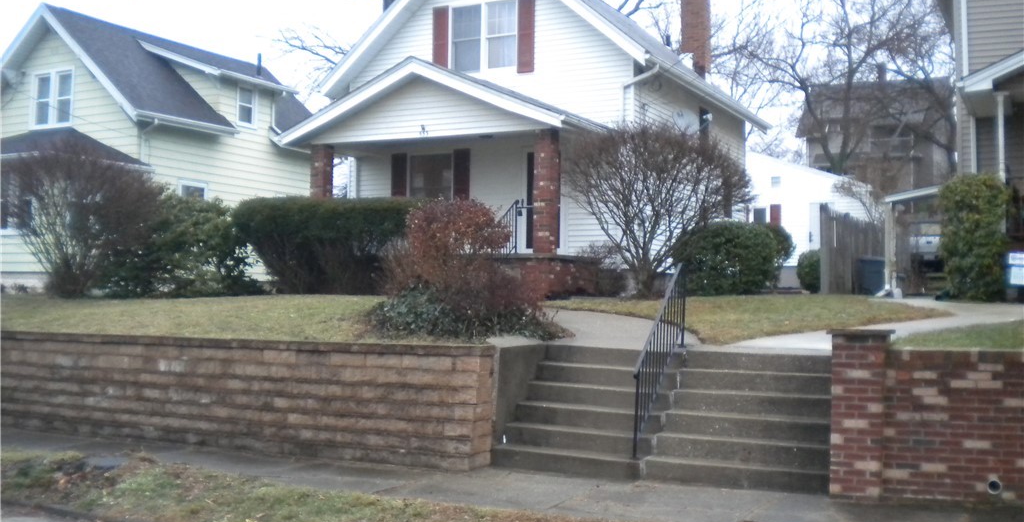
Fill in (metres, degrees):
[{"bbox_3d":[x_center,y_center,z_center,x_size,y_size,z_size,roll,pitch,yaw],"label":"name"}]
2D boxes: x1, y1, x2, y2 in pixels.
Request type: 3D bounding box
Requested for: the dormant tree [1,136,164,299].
[{"bbox_3d":[-8.258,-0.821,20.000,3.000,3.100,2.800,0,-1,27],"label":"dormant tree"}]

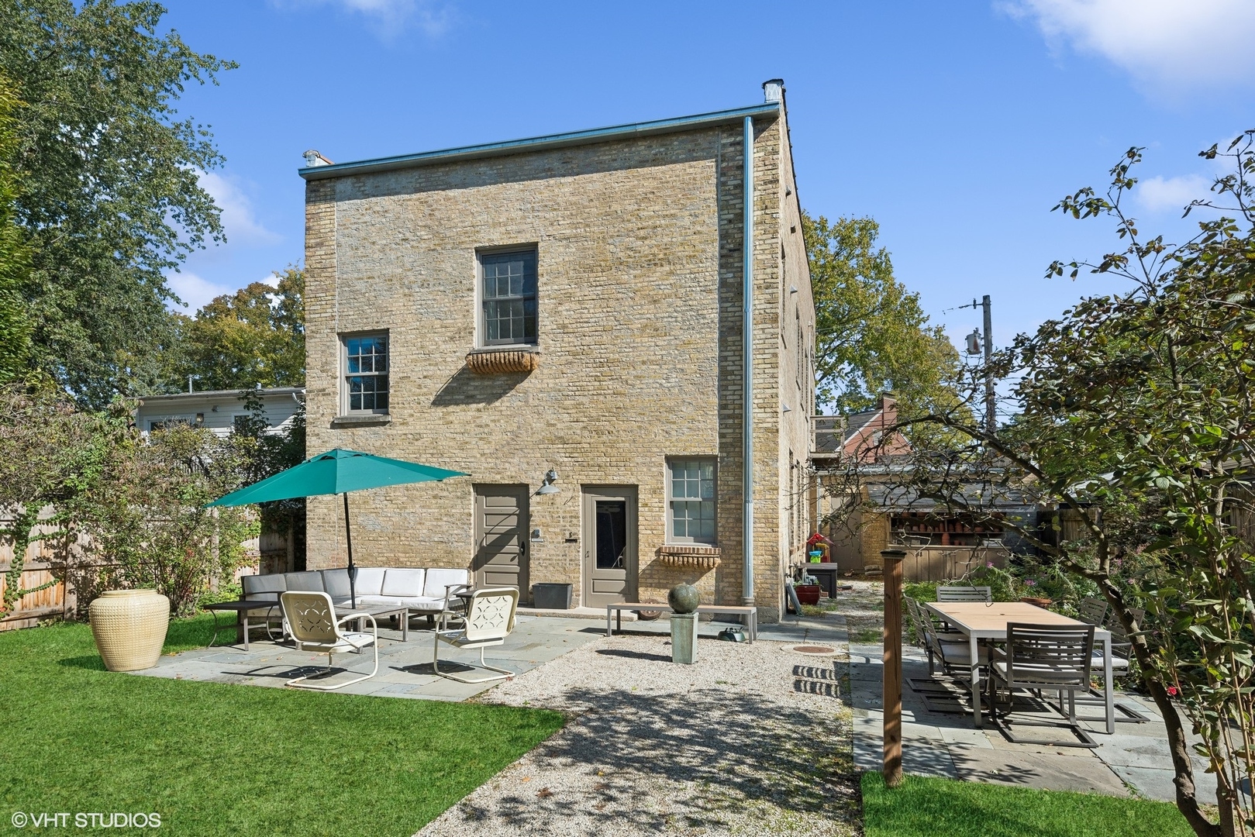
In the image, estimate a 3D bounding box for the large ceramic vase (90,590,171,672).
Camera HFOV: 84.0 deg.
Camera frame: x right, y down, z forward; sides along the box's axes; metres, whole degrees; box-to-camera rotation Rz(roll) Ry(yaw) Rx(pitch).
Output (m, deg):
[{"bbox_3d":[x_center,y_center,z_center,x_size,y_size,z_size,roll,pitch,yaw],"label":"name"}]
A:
[{"bbox_3d":[-5.140,2.180,7.220,0.690,0.790,0.690,3,-5,-36],"label":"large ceramic vase"}]

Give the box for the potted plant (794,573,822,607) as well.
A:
[{"bbox_3d":[3.470,3.280,13.400,0.520,0.620,0.500,-1,-4,17],"label":"potted plant"}]

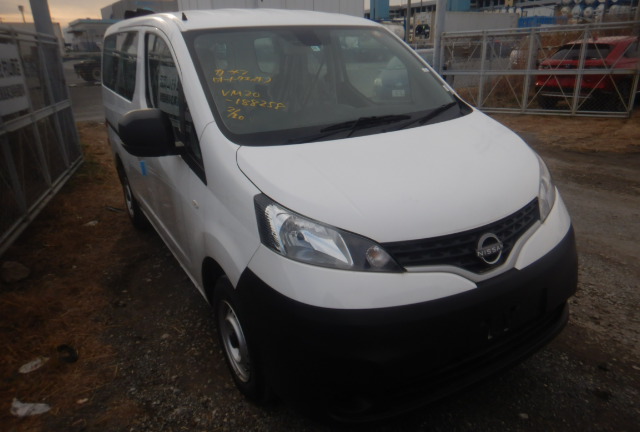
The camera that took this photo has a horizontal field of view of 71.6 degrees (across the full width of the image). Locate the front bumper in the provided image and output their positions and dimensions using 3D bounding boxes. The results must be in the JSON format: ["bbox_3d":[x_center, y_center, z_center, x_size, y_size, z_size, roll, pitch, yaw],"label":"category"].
[{"bbox_3d":[0.549,0.370,1.868,1.660,0.560,0.560,-14,23,-28],"label":"front bumper"}]

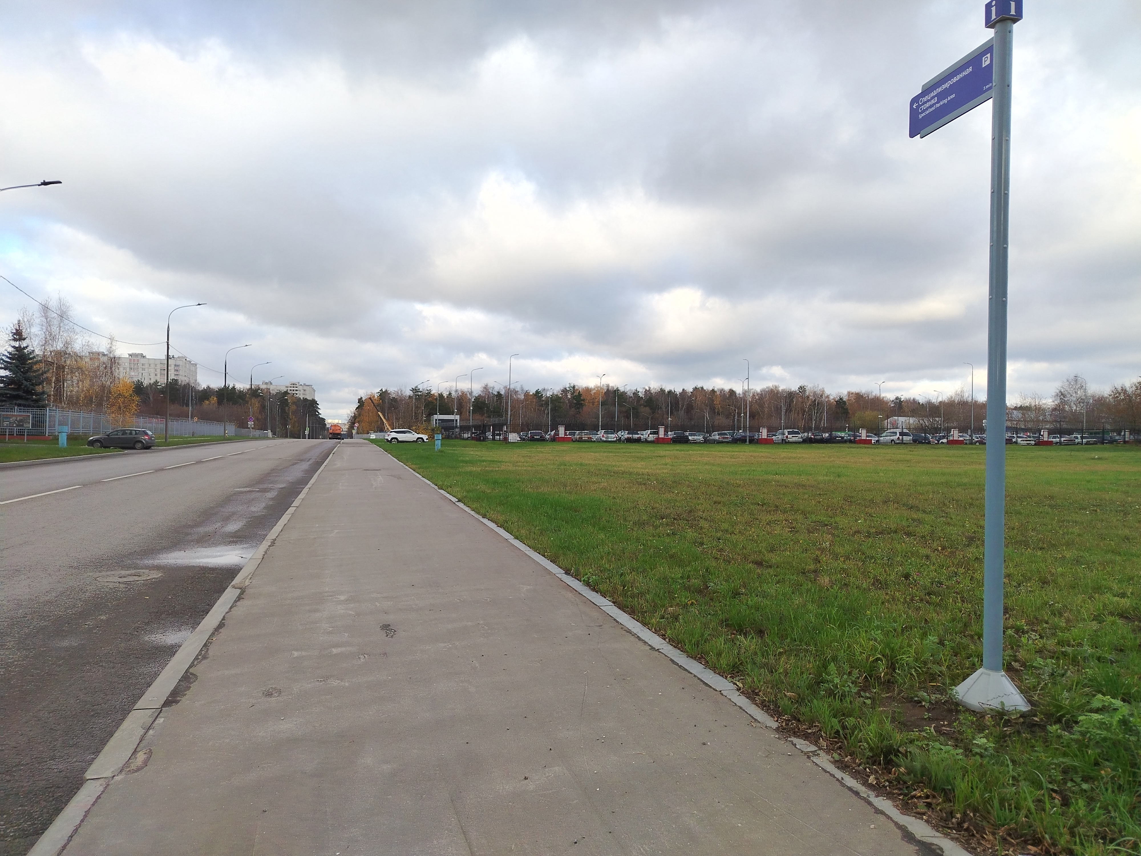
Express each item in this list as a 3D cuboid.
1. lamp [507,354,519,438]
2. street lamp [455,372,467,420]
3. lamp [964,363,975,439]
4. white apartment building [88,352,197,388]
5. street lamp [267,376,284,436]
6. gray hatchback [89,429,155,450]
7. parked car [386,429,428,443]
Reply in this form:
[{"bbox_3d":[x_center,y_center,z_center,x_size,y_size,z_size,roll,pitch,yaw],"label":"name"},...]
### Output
[{"bbox_3d":[-6.064,-3.113,85.116,0.350,9.350,1.750,1,0,38],"label":"lamp"},{"bbox_3d":[-15.794,-2.993,114.249,1.800,9.300,0.350,1,0,-17],"label":"street lamp"},{"bbox_3d":[45.945,-2.756,91.262,0.350,9.350,1.750,1,0,-11],"label":"lamp"},{"bbox_3d":[-252.821,-21.790,466.000,60.000,44.000,22.000,1,0,-25],"label":"white apartment building"},{"bbox_3d":[-57.738,-4.193,155.909,3.100,11.900,0.400,1,0,-15],"label":"street lamp"},{"bbox_3d":[-32.205,0.806,56.800,4.250,1.480,1.790,1,0,-14],"label":"gray hatchback"},{"bbox_3d":[-17.298,0.944,83.800,4.390,1.630,1.820,1,0,-13],"label":"parked car"}]

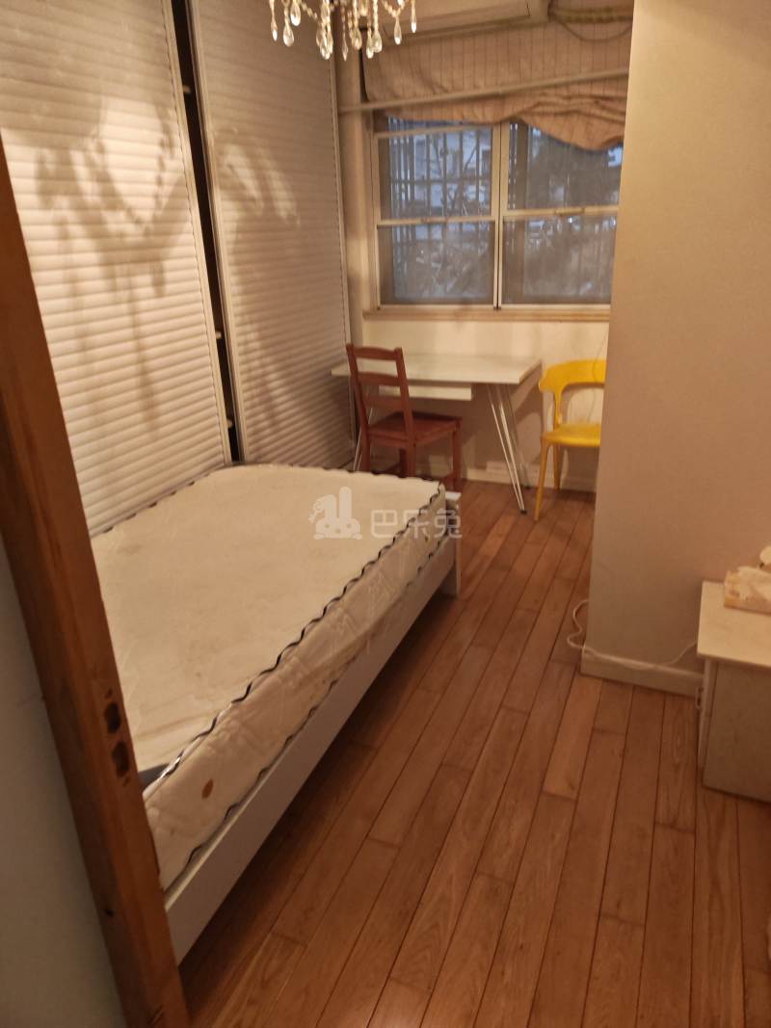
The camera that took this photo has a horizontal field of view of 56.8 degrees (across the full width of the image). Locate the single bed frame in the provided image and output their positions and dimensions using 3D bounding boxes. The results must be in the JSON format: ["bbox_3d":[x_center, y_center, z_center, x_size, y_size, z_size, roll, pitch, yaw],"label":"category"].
[{"bbox_3d":[-0.587,0.429,2.271,1.102,0.500,2.070,7,24,22],"label":"single bed frame"}]

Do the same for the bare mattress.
[{"bbox_3d":[-0.609,0.279,2.164,1.032,0.252,1.980,7,24,22],"label":"bare mattress"}]

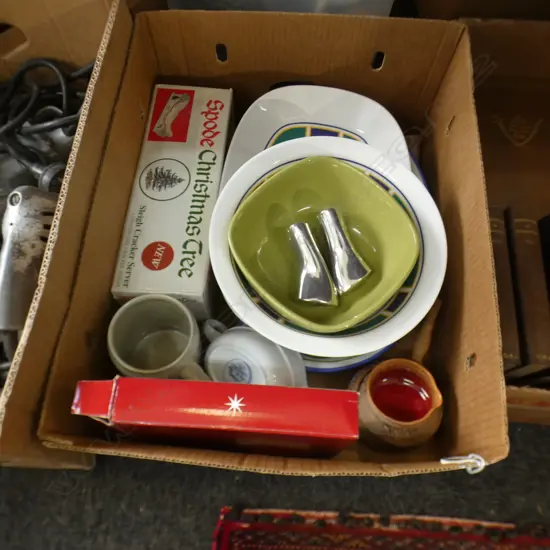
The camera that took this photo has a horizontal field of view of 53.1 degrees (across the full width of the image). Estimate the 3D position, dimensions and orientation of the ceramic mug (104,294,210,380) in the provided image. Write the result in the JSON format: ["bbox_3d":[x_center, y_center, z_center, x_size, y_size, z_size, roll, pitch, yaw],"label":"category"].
[{"bbox_3d":[-0.120,0.087,0.618,0.122,0.086,0.096,36,72,15],"label":"ceramic mug"}]

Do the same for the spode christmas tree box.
[{"bbox_3d":[-0.119,-0.100,0.704,0.103,0.071,0.295,4,67,3],"label":"spode christmas tree box"}]

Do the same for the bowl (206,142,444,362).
[{"bbox_3d":[0.057,-0.029,0.626,0.260,0.062,0.260,0,70,-3],"label":"bowl"}]

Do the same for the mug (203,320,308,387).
[{"bbox_3d":[-0.039,0.106,0.618,0.113,0.070,0.132,-40,69,-5],"label":"mug"}]

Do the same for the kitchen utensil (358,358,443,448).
[{"bbox_3d":[0.130,0.134,0.594,0.108,0.090,0.095,10,68,11],"label":"kitchen utensil"}]

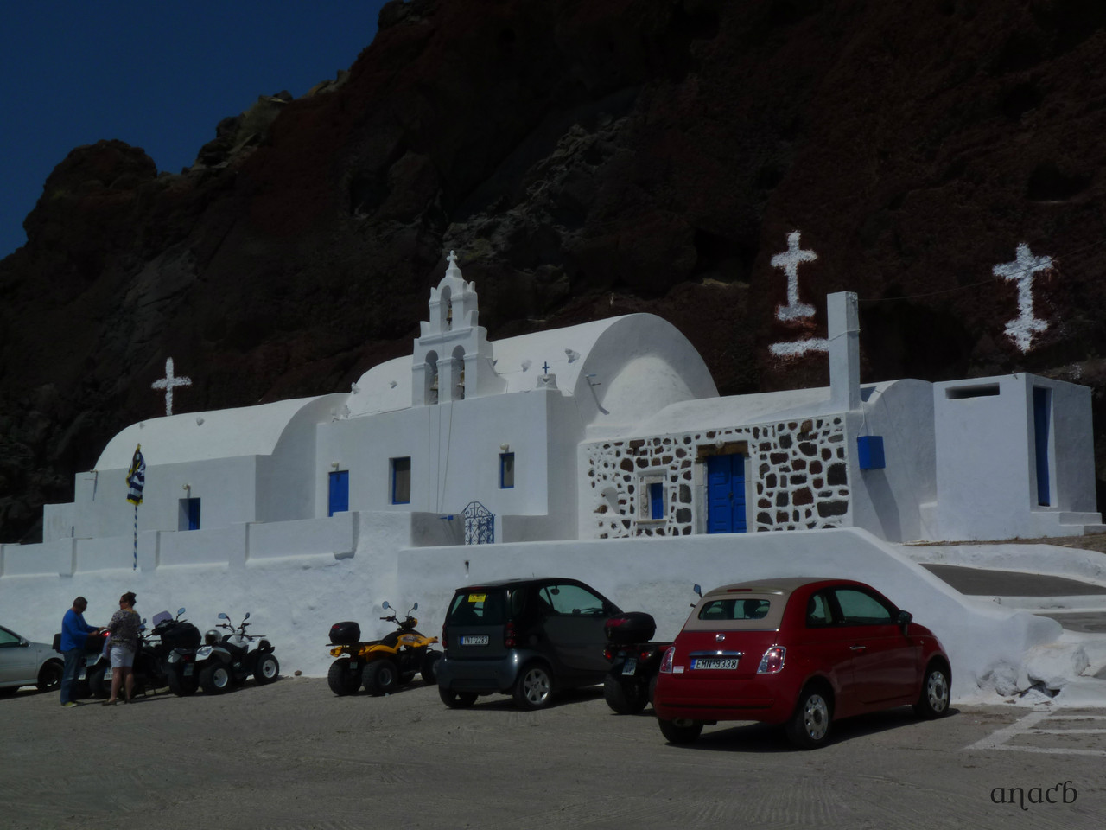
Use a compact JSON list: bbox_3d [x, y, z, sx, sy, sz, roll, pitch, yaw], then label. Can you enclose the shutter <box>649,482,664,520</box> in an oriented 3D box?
[{"bbox_3d":[1.949,1.625,31.259,0.060,0.690,0.380,6,-10,-44],"label":"shutter"}]

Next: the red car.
[{"bbox_3d":[2.545,2.330,16.270,1.630,1.488,3.546,-7,-6,40],"label":"red car"}]

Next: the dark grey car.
[{"bbox_3d":[-0.020,2.860,21.100,2.500,1.550,1.520,3,-7,-43],"label":"dark grey car"}]

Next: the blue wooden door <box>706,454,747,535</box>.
[{"bbox_3d":[3.060,1.540,28.700,0.100,1.780,1.020,6,-10,-44],"label":"blue wooden door"}]

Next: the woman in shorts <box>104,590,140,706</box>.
[{"bbox_3d":[-6.450,3.500,24.900,0.520,1.690,0.400,3,-8,-25],"label":"woman in shorts"}]

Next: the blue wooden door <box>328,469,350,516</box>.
[{"bbox_3d":[-4.704,2.102,36.496,0.080,1.750,0.760,6,-10,-44],"label":"blue wooden door"}]

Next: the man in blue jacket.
[{"bbox_3d":[-7.240,3.630,25.400,0.580,1.700,0.500,1,-7,-10],"label":"man in blue jacket"}]

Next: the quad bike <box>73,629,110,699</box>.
[{"bbox_3d":[-6.835,3.769,25.725,1.020,1.130,1.830,-5,-6,31],"label":"quad bike"}]

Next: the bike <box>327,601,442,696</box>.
[{"bbox_3d":[-2.530,3.491,24.941,1.000,1.300,1.800,-7,-7,42],"label":"bike"}]

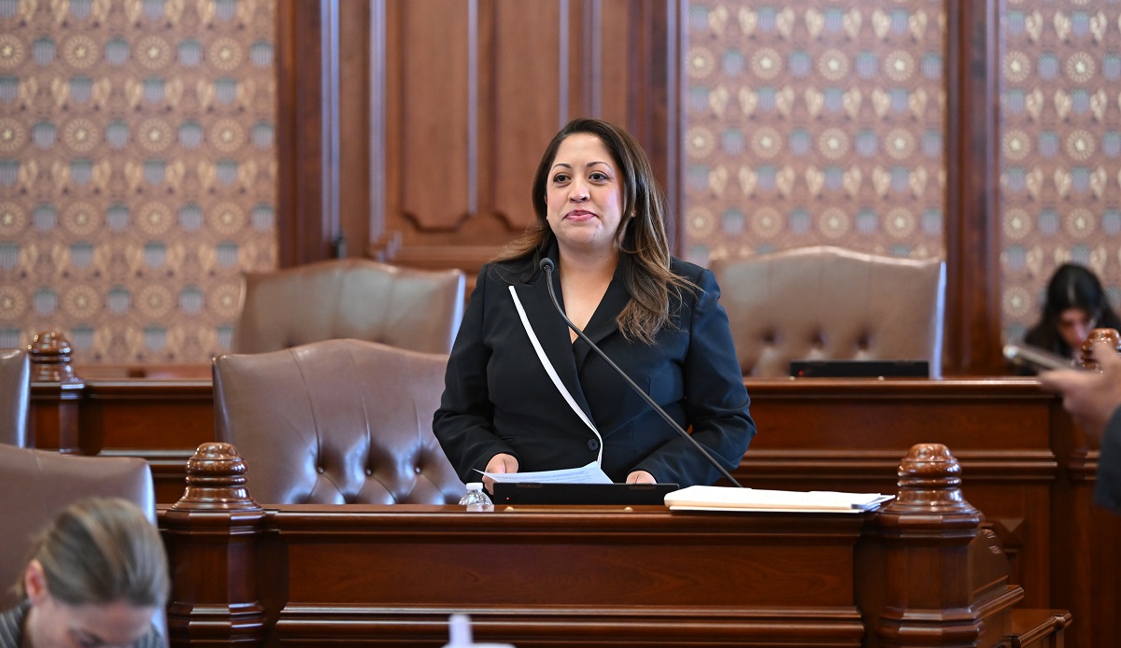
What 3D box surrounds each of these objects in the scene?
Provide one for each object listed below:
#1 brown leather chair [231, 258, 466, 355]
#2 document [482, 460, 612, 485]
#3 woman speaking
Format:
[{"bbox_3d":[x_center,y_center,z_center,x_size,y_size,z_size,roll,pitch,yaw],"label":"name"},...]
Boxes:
[{"bbox_3d":[-0.575,0.430,9.270,0.660,1.190,0.700,0,1,9],"label":"brown leather chair"},{"bbox_3d":[-0.012,0.285,6.640,0.216,0.025,0.270,0,16,-17],"label":"document"},{"bbox_3d":[0.063,0.435,6.850,0.590,1.630,0.420,0,1,6],"label":"woman speaking"}]

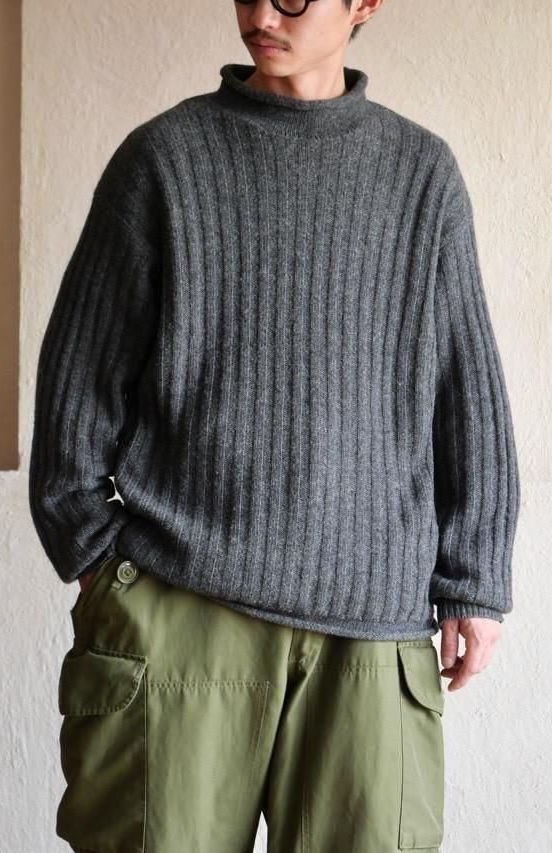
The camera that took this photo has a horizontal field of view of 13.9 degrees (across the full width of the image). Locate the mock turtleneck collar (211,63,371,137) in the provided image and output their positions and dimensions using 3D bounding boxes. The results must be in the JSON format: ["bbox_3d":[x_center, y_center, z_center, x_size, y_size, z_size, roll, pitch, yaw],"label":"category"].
[{"bbox_3d":[0.018,-0.402,2.790,0.193,0.092,0.170,0,9,-5],"label":"mock turtleneck collar"}]

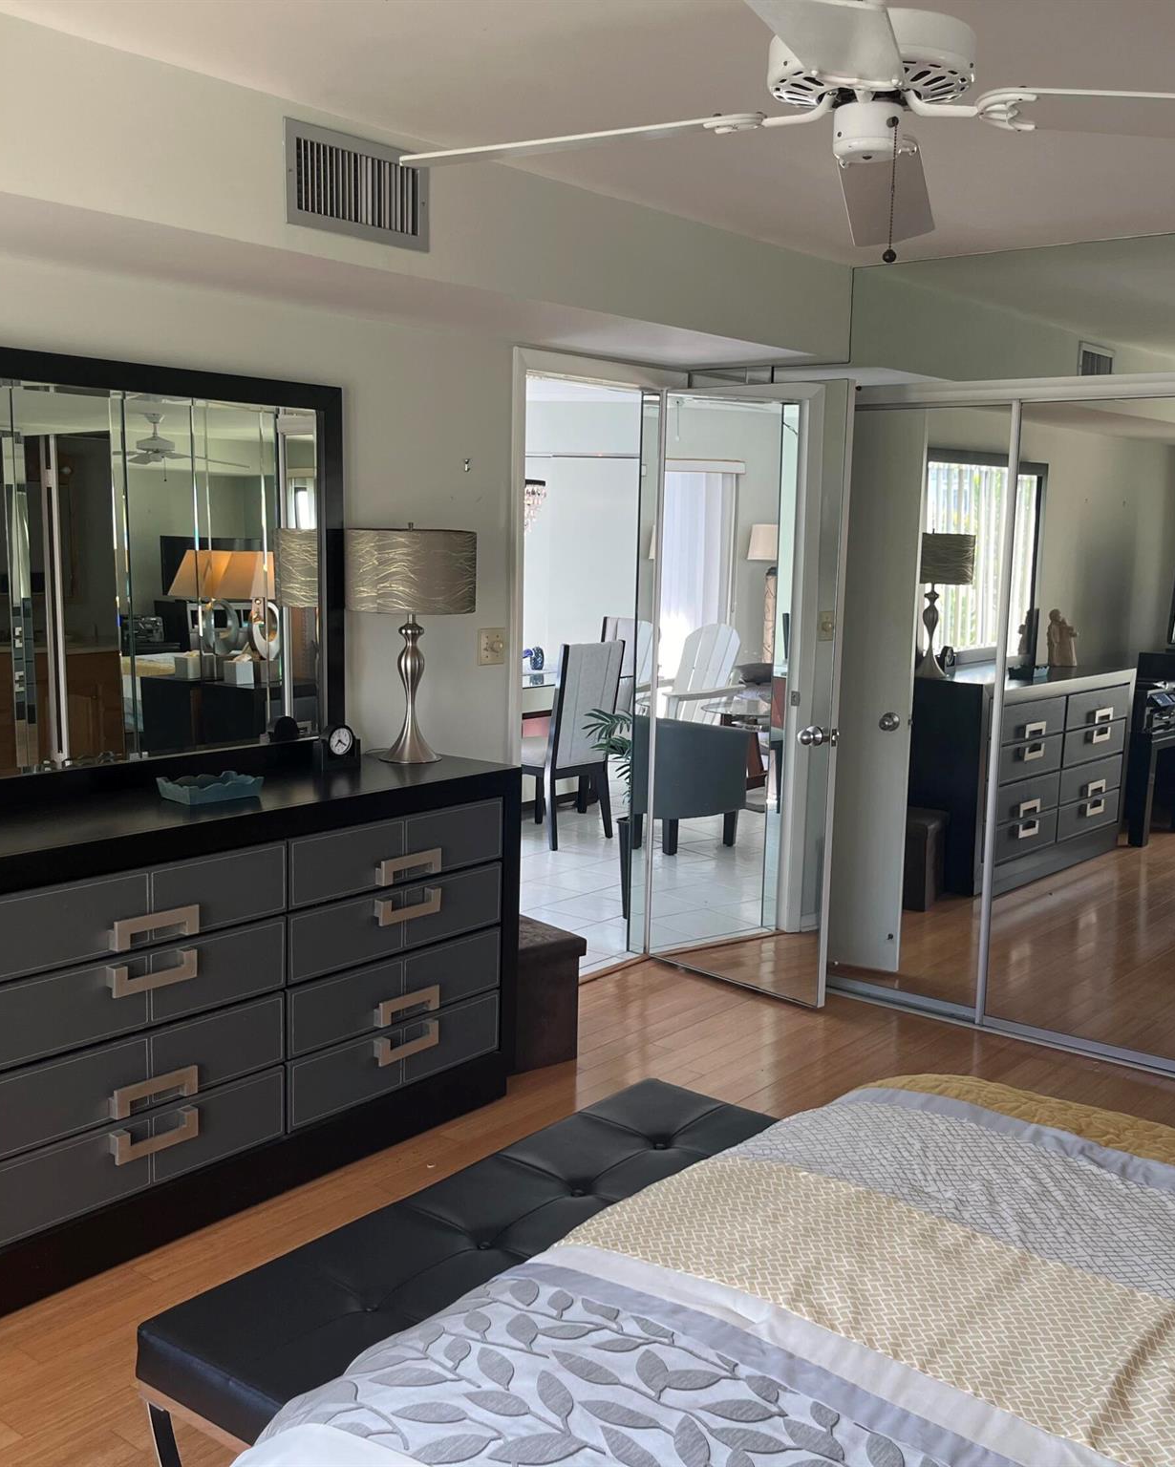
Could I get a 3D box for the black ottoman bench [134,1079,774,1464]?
[{"bbox_3d":[-0.091,1.025,2.472,0.430,0.450,1.260,7,10,39],"label":"black ottoman bench"}]

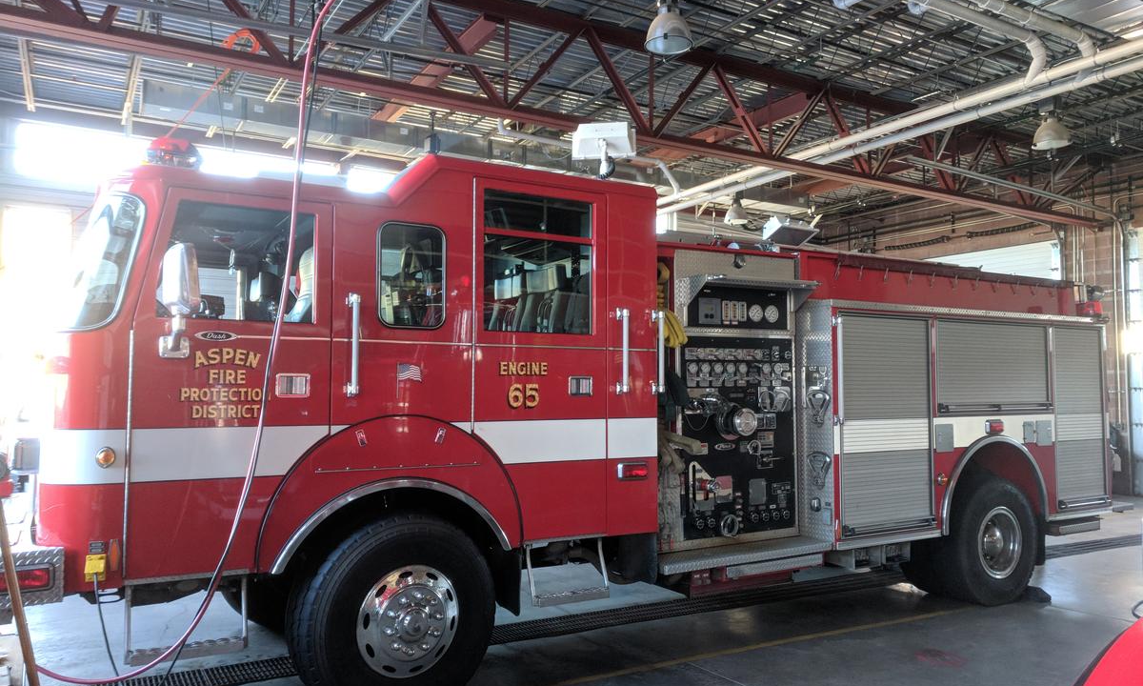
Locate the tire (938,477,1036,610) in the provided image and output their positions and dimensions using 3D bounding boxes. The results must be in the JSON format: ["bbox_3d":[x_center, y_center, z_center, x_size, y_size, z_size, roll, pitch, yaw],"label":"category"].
[{"bbox_3d":[3.545,1.649,7.318,1.070,1.070,0.285,2,-4,-30],"label":"tire"}]

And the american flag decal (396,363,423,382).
[{"bbox_3d":[-0.873,0.159,4.653,0.145,0.100,0.010,2,-4,-30],"label":"american flag decal"}]

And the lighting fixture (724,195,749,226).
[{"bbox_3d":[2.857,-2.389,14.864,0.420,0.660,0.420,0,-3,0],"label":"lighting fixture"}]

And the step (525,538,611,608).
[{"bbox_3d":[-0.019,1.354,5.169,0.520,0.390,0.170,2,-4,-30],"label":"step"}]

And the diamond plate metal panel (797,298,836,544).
[{"bbox_3d":[1.803,0.570,6.384,0.120,1.780,0.370,2,-4,-30],"label":"diamond plate metal panel"}]

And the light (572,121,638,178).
[{"bbox_3d":[0.233,-1.366,6.080,0.420,0.400,0.200,-1,-3,15],"label":"light"}]

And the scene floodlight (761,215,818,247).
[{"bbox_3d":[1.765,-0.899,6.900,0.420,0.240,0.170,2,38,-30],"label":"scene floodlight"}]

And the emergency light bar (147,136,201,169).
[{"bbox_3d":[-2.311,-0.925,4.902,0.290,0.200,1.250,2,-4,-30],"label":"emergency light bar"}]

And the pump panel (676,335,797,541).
[{"bbox_3d":[1.289,0.663,6.150,1.120,1.460,0.260,2,-4,-30],"label":"pump panel"}]

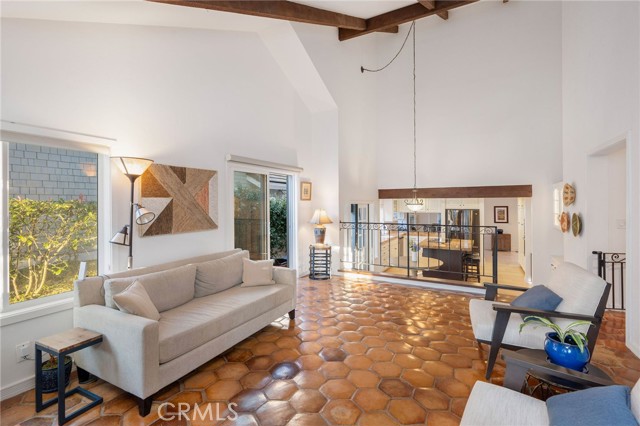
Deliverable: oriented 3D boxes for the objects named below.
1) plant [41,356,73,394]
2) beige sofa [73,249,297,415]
[{"bbox_3d":[-2.134,1.257,2.282,0.200,0.300,0.200,-1,2,-43],"label":"plant"},{"bbox_3d":[-1.190,0.976,3.051,0.954,0.835,1.955,1,1,28],"label":"beige sofa"}]

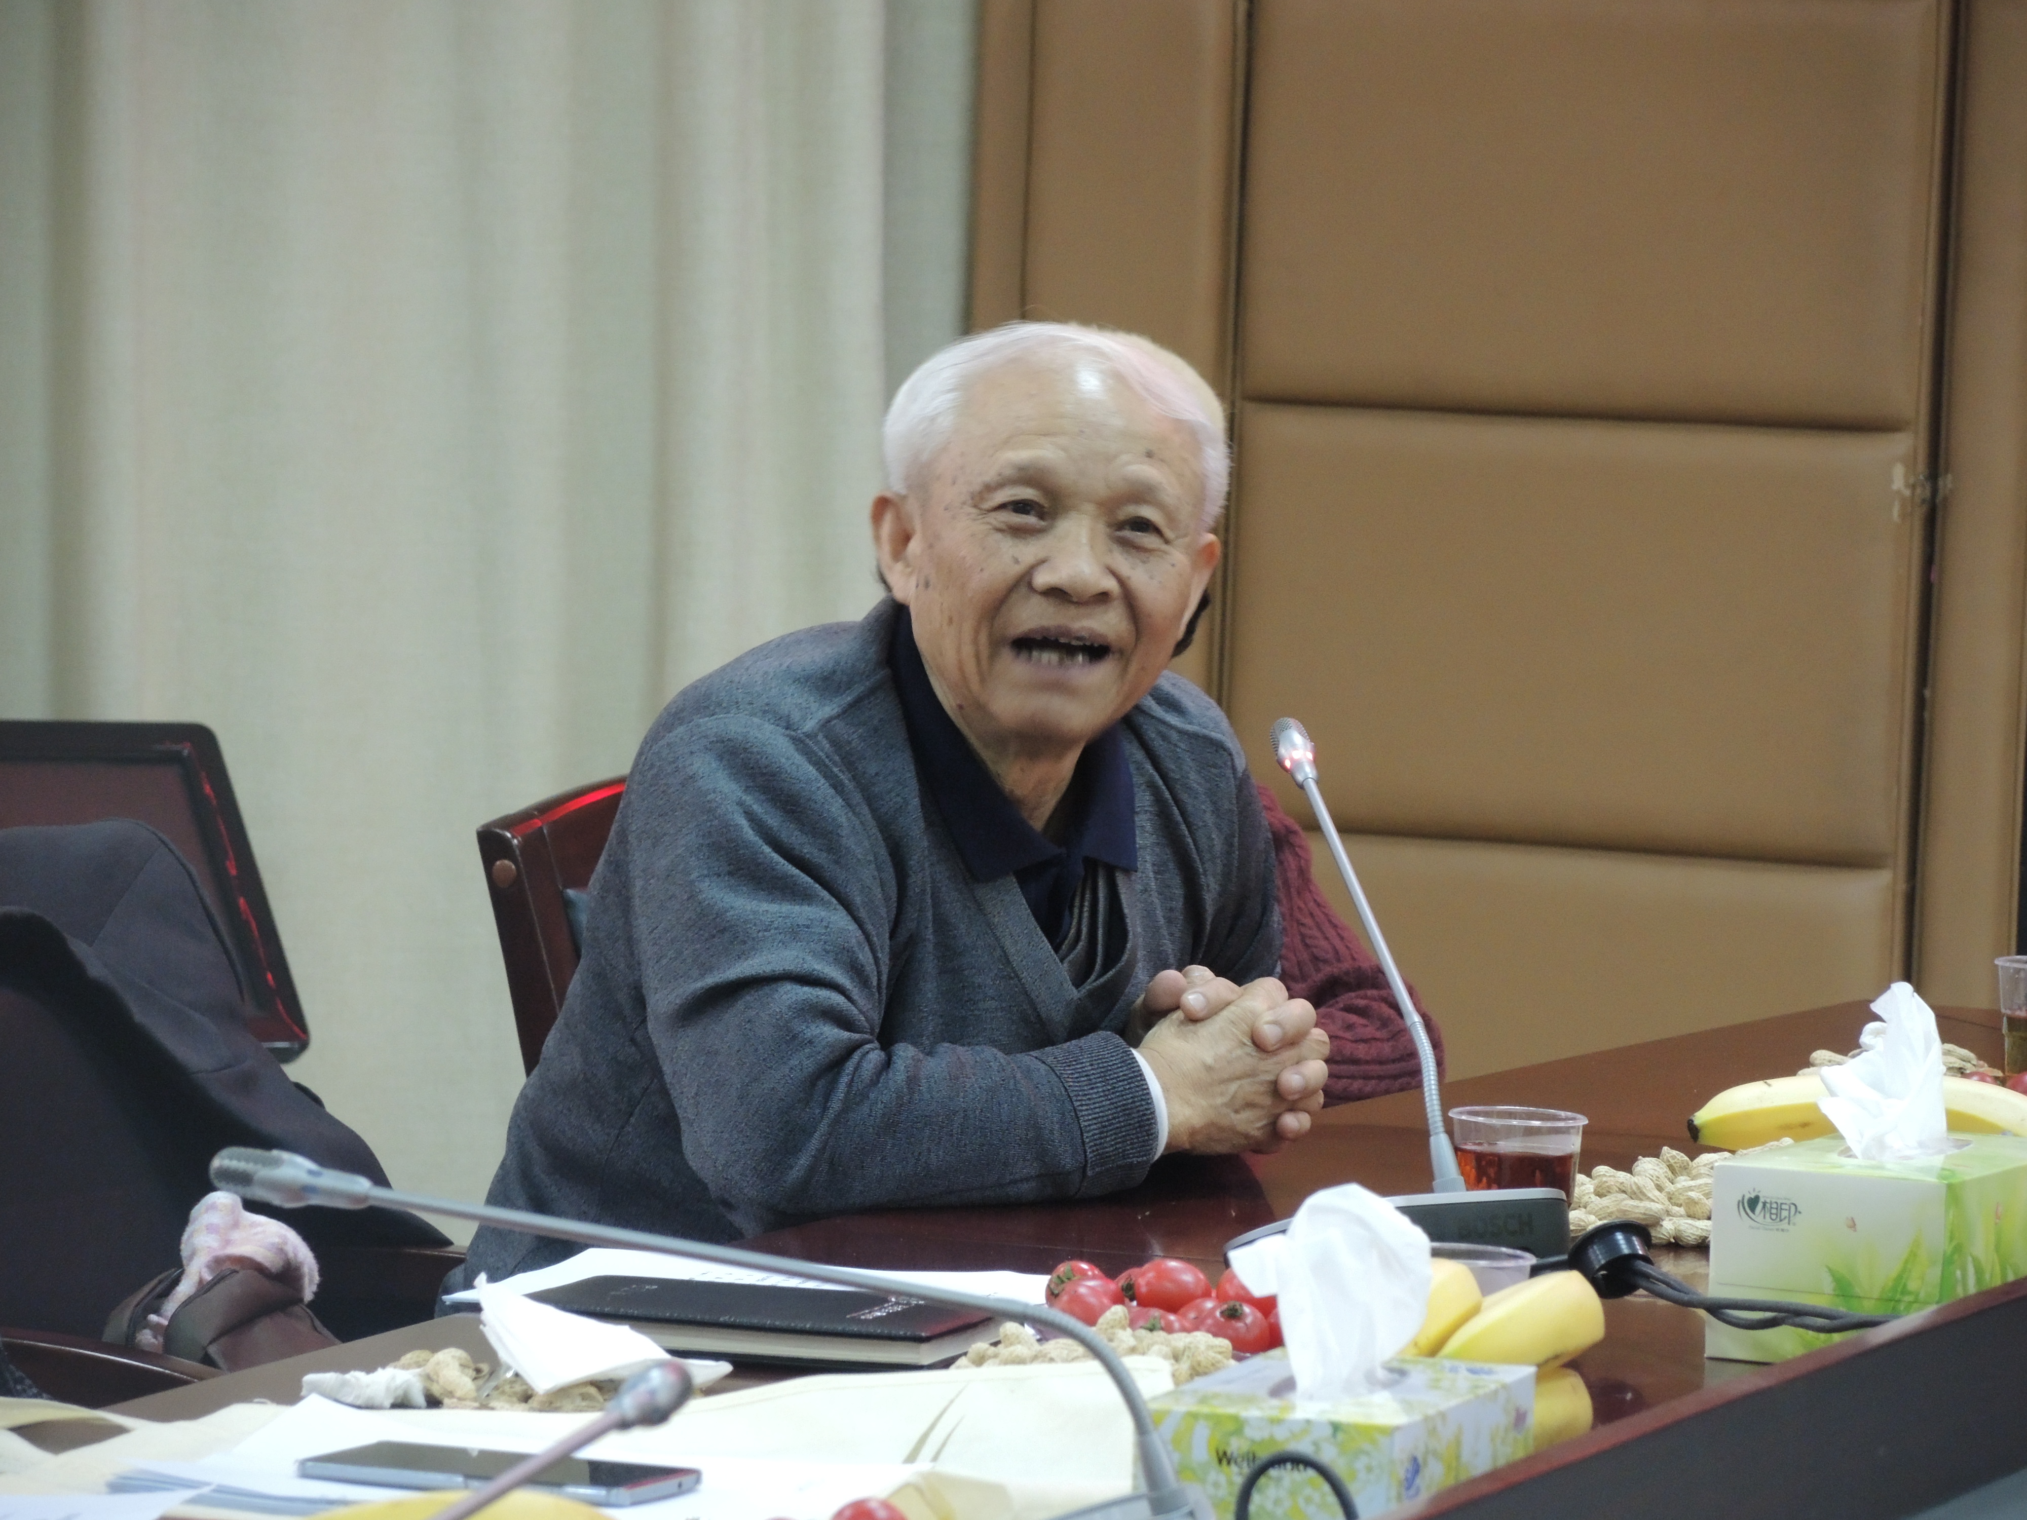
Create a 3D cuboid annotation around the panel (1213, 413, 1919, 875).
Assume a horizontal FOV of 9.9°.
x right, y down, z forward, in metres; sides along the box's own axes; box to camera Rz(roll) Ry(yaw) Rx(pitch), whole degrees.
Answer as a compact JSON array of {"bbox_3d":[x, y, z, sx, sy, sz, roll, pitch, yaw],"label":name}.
[{"bbox_3d":[0.431,-0.096,9.000,0.545,0.335,0.050,4,5,19],"label":"panel"}]

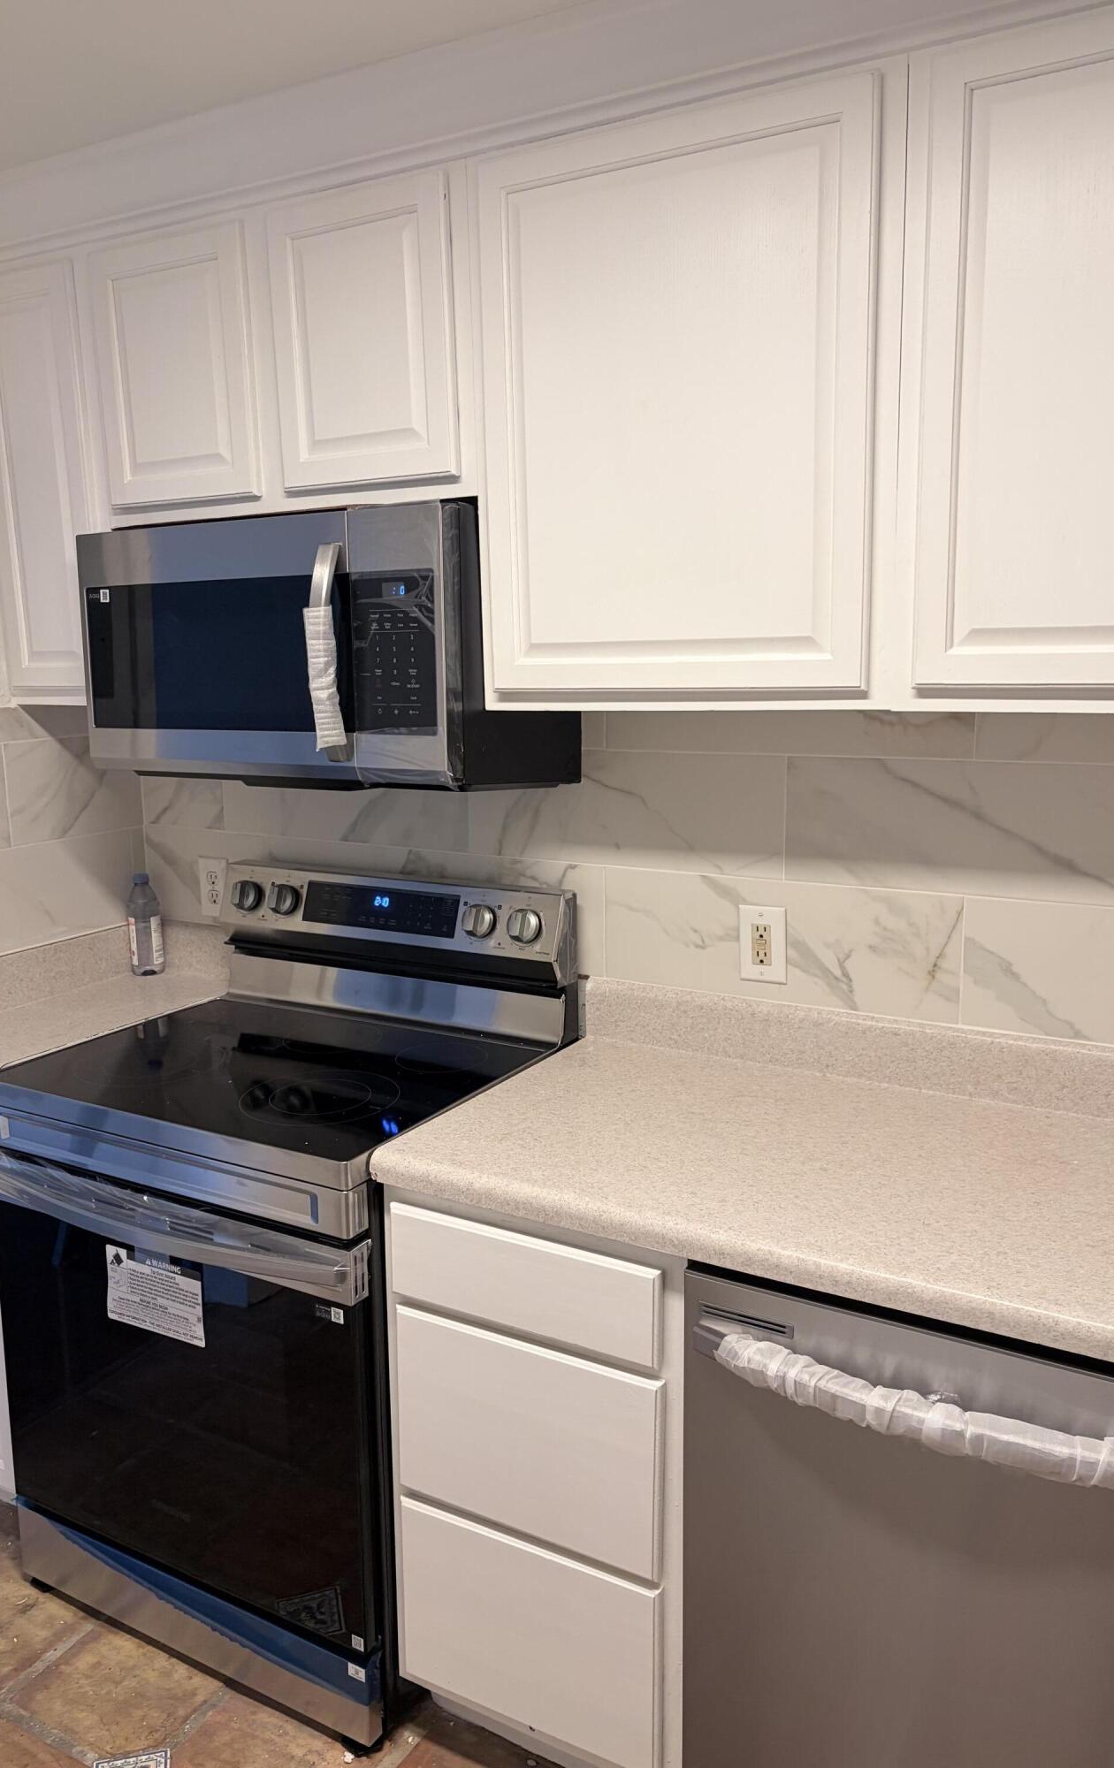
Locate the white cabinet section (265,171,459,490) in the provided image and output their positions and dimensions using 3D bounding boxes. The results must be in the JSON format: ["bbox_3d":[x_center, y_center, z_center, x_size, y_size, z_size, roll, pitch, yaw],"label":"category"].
[{"bbox_3d":[-0.210,-0.825,2.089,0.339,0.412,0.323,5,12,30],"label":"white cabinet section"}]

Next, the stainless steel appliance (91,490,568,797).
[{"bbox_3d":[-0.390,-0.377,2.224,0.756,0.430,0.421,5,12,30],"label":"stainless steel appliance"}]

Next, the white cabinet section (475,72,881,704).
[{"bbox_3d":[0.220,-0.636,1.870,0.559,0.721,0.323,5,12,30],"label":"white cabinet section"}]

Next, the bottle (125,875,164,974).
[{"bbox_3d":[-0.854,0.085,2.760,0.071,0.211,0.071,5,12,30],"label":"bottle"}]

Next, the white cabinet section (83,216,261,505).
[{"bbox_3d":[-0.542,-0.853,2.281,0.346,0.412,0.323,5,12,30],"label":"white cabinet section"}]

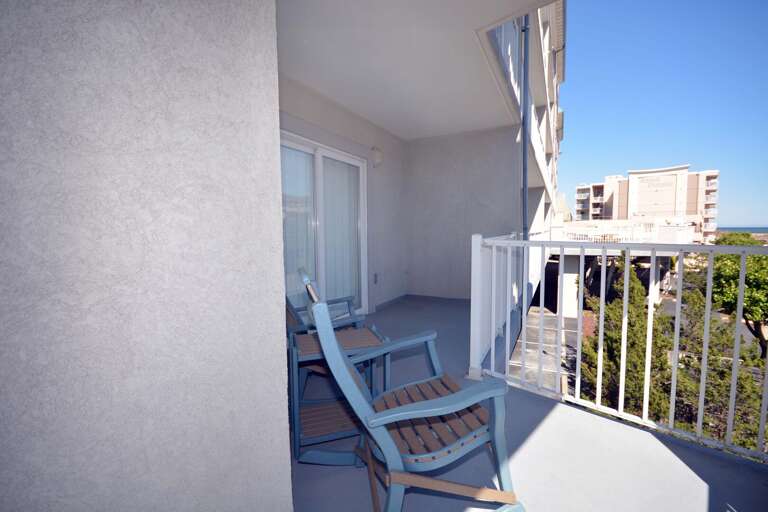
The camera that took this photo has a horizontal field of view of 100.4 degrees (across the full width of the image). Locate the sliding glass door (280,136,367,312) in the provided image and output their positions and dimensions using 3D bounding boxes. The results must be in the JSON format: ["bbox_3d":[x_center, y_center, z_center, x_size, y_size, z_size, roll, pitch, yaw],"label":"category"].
[{"bbox_3d":[-0.729,-0.182,3.527,0.120,2.060,1.860,2,5,30],"label":"sliding glass door"}]

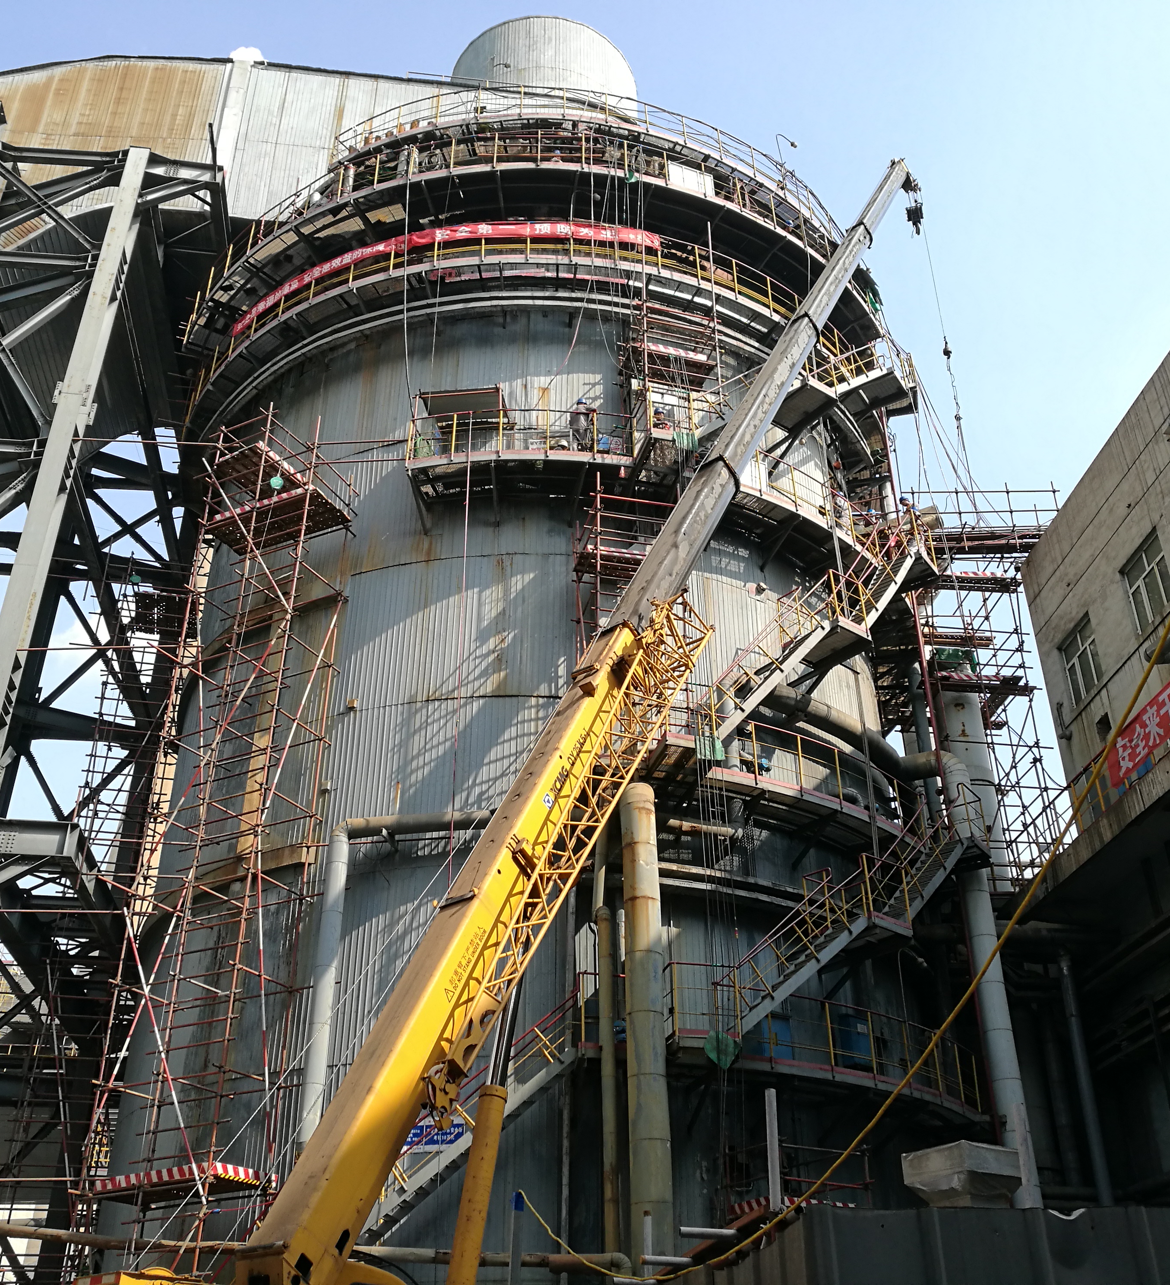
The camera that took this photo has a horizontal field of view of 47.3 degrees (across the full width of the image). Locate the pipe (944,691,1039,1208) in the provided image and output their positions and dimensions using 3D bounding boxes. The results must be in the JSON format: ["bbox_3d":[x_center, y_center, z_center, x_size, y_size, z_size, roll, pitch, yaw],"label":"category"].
[{"bbox_3d":[8.471,6.274,28.002,0.780,11.889,0.850,-10,-34,15],"label":"pipe"}]

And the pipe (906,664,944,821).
[{"bbox_3d":[8.508,2.553,33.074,0.360,4.589,0.400,-9,-33,14],"label":"pipe"}]

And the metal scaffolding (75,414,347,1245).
[{"bbox_3d":[-6.678,3.301,25.373,2.850,19.626,1.700,-14,-35,21],"label":"metal scaffolding"}]

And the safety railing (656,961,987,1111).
[{"bbox_3d":[4.838,7.191,23.965,8.263,1.200,1.098,23,-39,-31],"label":"safety railing"}]

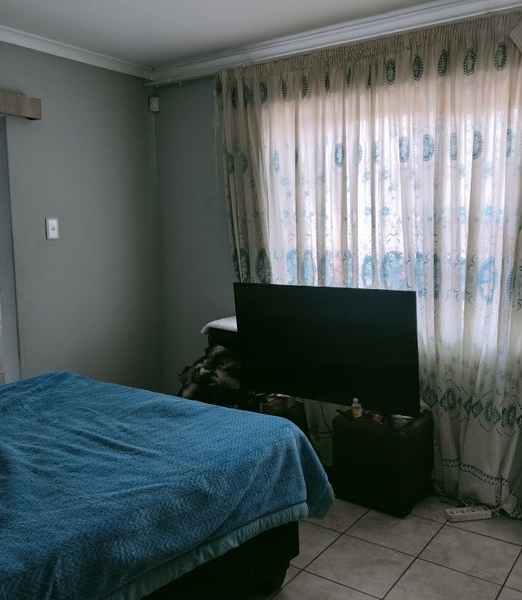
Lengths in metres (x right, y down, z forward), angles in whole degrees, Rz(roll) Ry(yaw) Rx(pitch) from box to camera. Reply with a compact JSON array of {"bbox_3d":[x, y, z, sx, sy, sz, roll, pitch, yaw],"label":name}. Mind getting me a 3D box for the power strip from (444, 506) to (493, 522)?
[{"bbox_3d":[1.002,1.031,3.005,0.208,0.036,0.063,-2,7,-13],"label":"power strip"}]

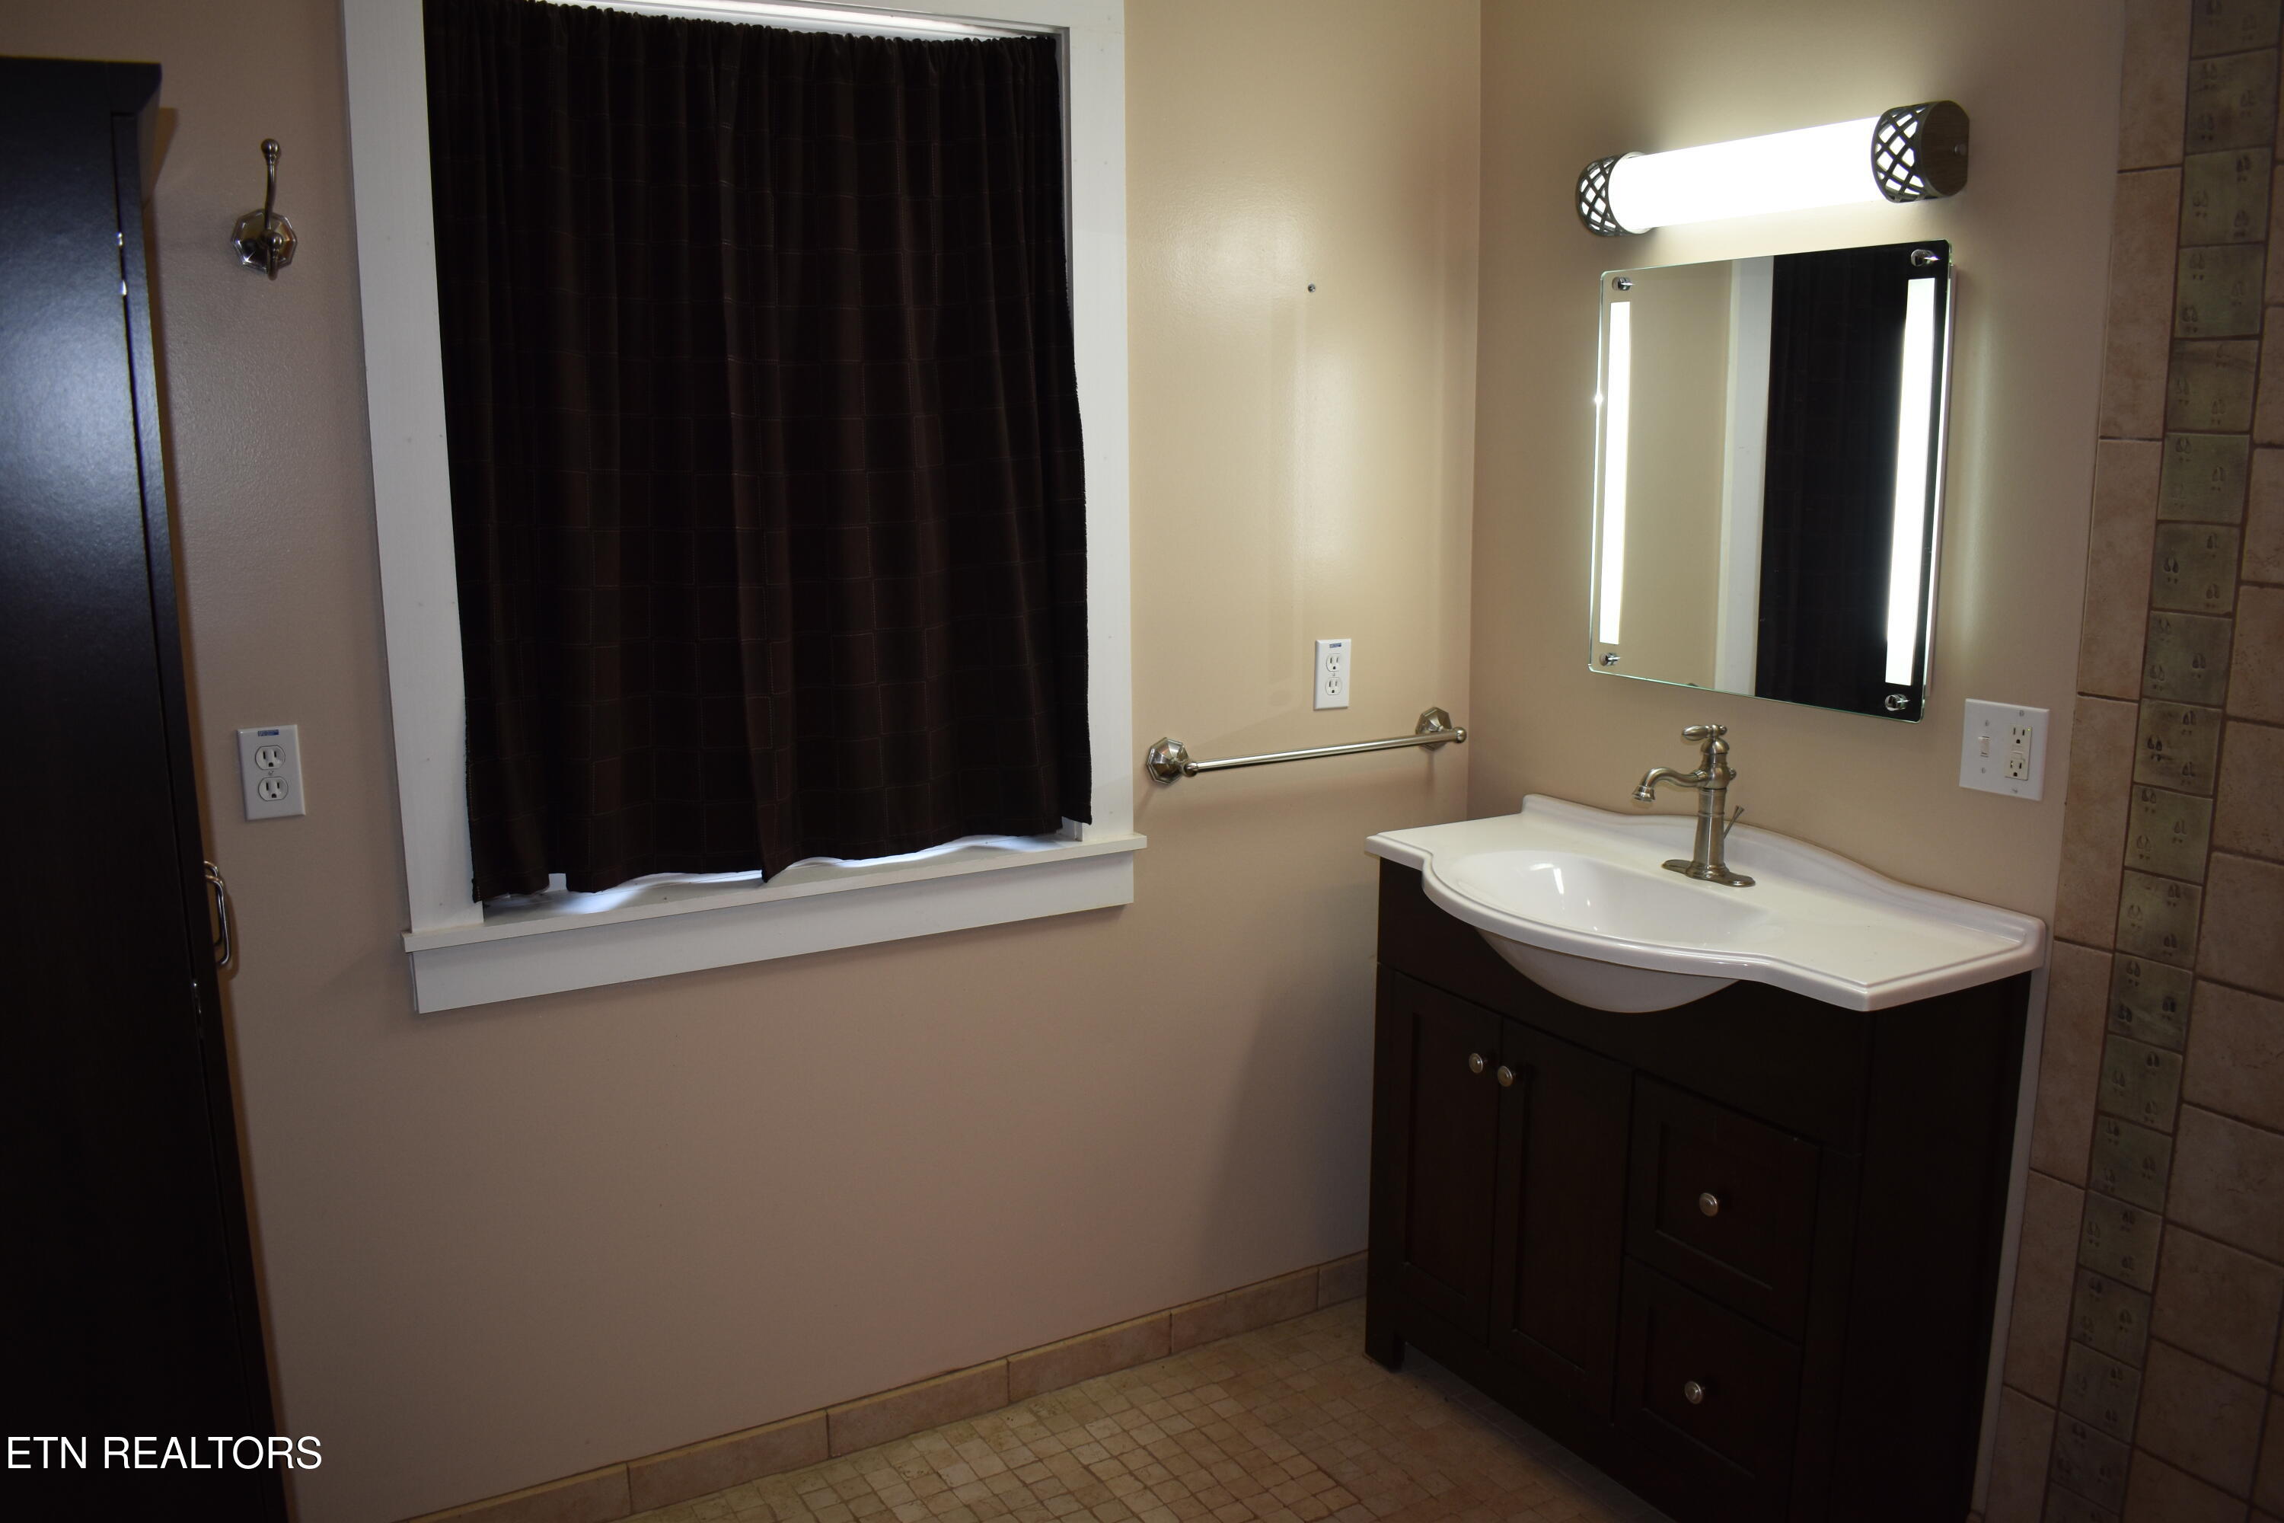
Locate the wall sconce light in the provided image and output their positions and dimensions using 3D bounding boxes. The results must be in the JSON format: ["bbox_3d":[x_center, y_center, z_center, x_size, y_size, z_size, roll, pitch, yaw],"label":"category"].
[{"bbox_3d":[0.846,-0.808,2.375,0.097,0.116,0.595,-6,12,-29],"label":"wall sconce light"}]

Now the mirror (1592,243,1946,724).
[{"bbox_3d":[0.876,-0.403,2.455,0.042,0.614,0.608,-6,12,-29],"label":"mirror"}]

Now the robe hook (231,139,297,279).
[{"bbox_3d":[-1.032,-0.648,2.014,0.072,0.156,0.068,-6,12,-29],"label":"robe hook"}]

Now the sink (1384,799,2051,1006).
[{"bbox_3d":[0.697,0.243,2.462,0.468,0.188,0.952,-6,12,-29],"label":"sink"}]

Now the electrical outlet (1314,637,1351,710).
[{"bbox_3d":[0.325,-0.149,2.917,0.070,0.115,0.008,-6,12,-29],"label":"electrical outlet"}]

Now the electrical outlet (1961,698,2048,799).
[{"bbox_3d":[1.095,-0.015,2.175,0.008,0.116,0.116,-6,12,-29],"label":"electrical outlet"}]

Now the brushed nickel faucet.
[{"bbox_3d":[0.784,0.062,2.498,0.197,0.226,0.150,-6,12,-29],"label":"brushed nickel faucet"}]

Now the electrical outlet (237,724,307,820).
[{"bbox_3d":[-1.083,0.015,2.133,0.069,0.114,0.008,-6,12,-29],"label":"electrical outlet"}]

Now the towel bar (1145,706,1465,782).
[{"bbox_3d":[0.303,-0.022,2.879,0.632,0.075,0.088,-6,12,-29],"label":"towel bar"}]

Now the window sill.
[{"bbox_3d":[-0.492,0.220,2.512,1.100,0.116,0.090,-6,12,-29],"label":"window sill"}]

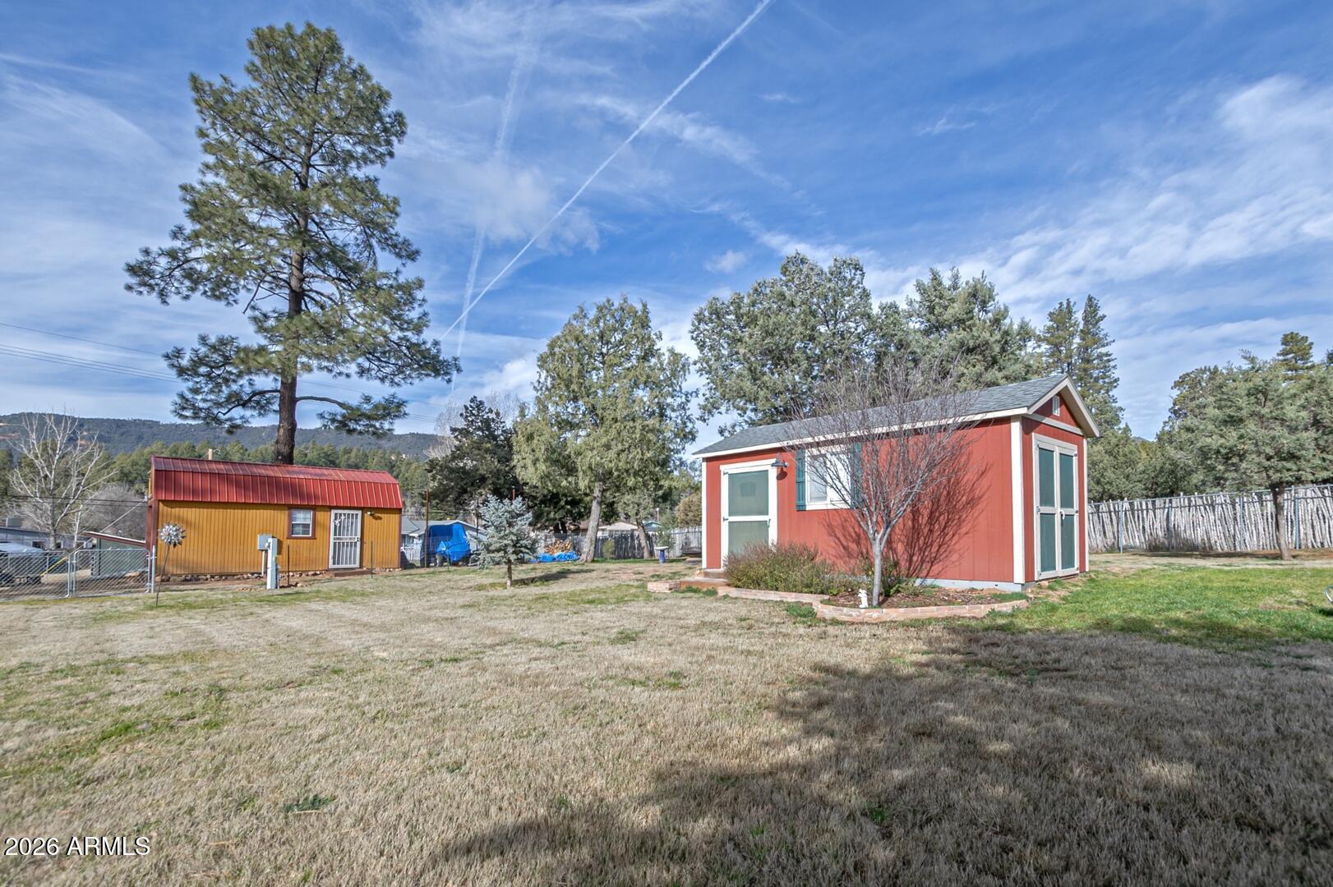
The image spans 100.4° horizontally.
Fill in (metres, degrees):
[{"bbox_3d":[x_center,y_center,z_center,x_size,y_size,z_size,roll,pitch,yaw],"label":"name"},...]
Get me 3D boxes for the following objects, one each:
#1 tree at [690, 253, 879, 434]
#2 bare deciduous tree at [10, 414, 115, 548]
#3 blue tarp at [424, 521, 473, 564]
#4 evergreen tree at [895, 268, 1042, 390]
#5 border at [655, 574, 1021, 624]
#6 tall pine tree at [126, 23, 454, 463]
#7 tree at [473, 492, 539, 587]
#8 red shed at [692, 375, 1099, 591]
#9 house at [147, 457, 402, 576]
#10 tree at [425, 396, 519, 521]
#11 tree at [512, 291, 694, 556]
[{"bbox_3d":[3.864,-1.520,18.148,6.087,9.990,6.087,0,-7,0],"label":"tree"},{"bbox_3d":[-28.780,2.025,26.453,3.667,6.988,3.667,0,-7,0],"label":"bare deciduous tree"},{"bbox_3d":[-8.117,3.708,20.606,1.642,1.639,2.135,0,-7,0],"label":"blue tarp"},{"bbox_3d":[10.341,-1.349,19.142,4.699,9.899,4.699,0,-7,0],"label":"evergreen tree"},{"bbox_3d":[1.770,1.840,6.940,2.200,0.200,4.400,7,-10,-42],"label":"border"},{"bbox_3d":[-13.457,-5.928,19.817,10.062,20.327,10.062,0,-7,0],"label":"tall pine tree"},{"bbox_3d":[-2.795,1.703,9.706,1.093,1.634,1.093,0,-7,0],"label":"tree"},{"bbox_3d":[3.780,0.820,9.930,3.500,3.050,5.800,7,-10,-42],"label":"red shed"},{"bbox_3d":[-12.250,2.420,18.200,6.300,3.300,3.200,6,-9,-37],"label":"house"},{"bbox_3d":[-9.122,1.519,26.500,4.658,7.714,4.658,0,-7,0],"label":"tree"},{"bbox_3d":[-1.992,-0.545,17.553,5.569,8.532,5.569,0,-7,0],"label":"tree"}]

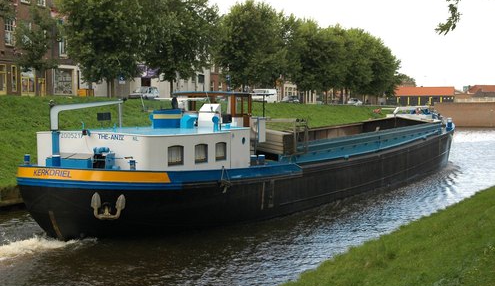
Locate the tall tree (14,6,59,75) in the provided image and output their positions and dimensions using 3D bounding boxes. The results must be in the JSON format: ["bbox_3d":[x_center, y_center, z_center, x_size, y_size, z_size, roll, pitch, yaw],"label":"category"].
[{"bbox_3d":[-16.910,-7.370,66.000,3.700,7.300,3.700,1,2,17],"label":"tall tree"}]

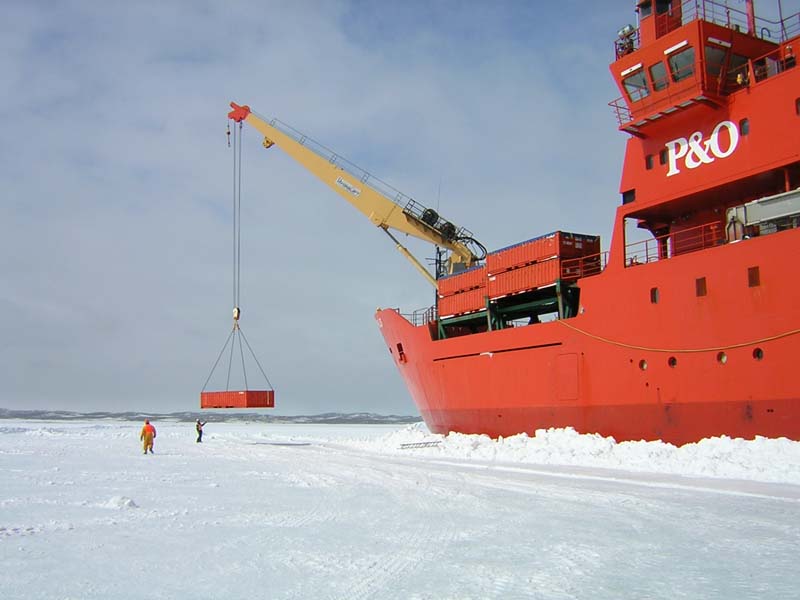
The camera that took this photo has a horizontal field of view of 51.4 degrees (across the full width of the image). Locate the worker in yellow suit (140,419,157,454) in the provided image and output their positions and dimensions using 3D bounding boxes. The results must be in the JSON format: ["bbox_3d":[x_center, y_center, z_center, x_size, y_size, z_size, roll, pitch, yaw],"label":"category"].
[{"bbox_3d":[-12.837,6.998,42.611,0.750,1.800,0.500,-2,-9,12],"label":"worker in yellow suit"}]

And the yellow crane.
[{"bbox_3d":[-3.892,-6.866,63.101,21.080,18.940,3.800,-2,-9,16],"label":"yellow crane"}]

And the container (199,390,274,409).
[{"bbox_3d":[-12.580,7.750,64.150,6.060,1.250,2.440,-8,-12,43],"label":"container"}]

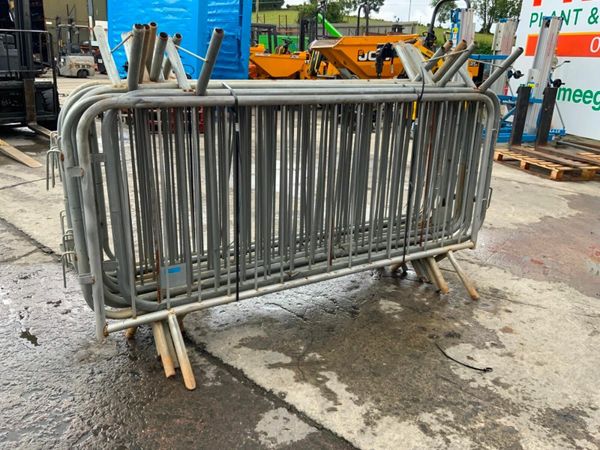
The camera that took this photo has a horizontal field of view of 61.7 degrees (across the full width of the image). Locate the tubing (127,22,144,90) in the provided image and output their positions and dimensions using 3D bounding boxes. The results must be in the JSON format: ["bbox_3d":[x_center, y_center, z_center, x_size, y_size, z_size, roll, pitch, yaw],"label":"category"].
[{"bbox_3d":[-0.604,-0.598,1.833,0.042,0.289,0.042,-9,60,-30],"label":"tubing"}]

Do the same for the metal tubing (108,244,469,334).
[{"bbox_3d":[0.154,0.286,2.646,2.240,0.036,0.036,-9,22,-30],"label":"metal tubing"}]

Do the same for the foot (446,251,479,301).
[{"bbox_3d":[0.978,0.298,3.022,0.038,0.038,0.318,-9,60,-30],"label":"foot"}]

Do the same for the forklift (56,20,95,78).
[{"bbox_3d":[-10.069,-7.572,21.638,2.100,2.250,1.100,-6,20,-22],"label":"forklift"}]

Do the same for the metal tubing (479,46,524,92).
[{"bbox_3d":[1.101,-0.845,2.767,0.039,0.323,0.039,-9,66,-30],"label":"metal tubing"}]

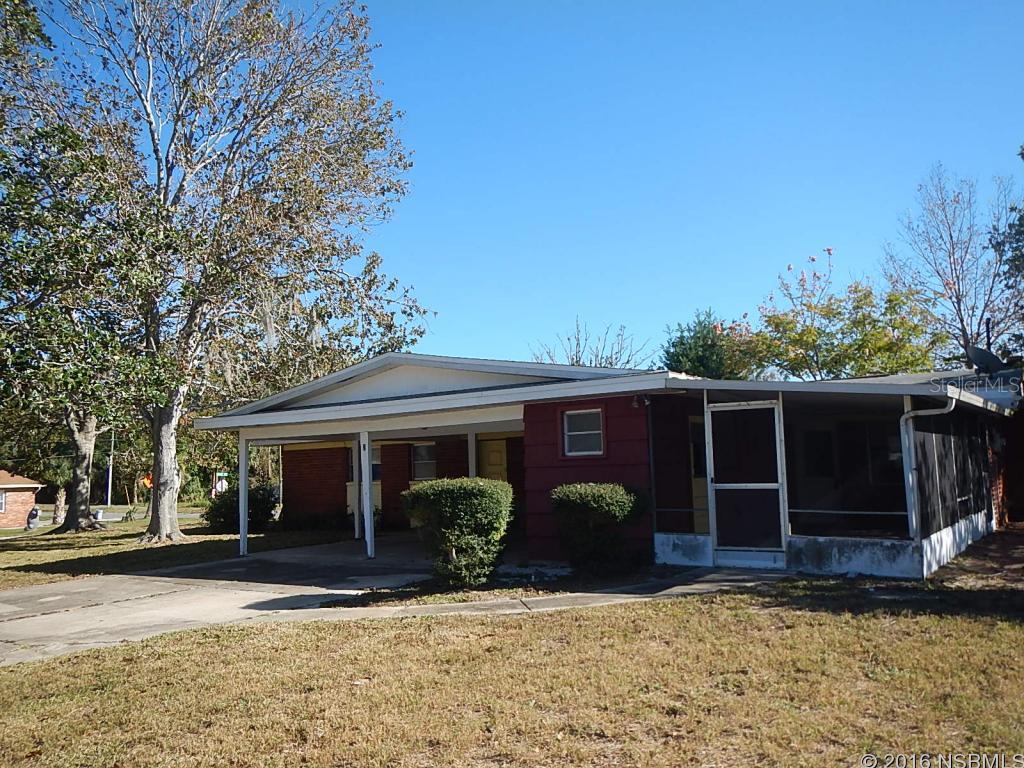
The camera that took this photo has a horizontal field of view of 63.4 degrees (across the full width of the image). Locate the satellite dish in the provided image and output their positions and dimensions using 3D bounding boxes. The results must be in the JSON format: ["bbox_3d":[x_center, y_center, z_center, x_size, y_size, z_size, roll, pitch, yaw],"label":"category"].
[{"bbox_3d":[8.478,-0.420,14.800,0.550,0.580,0.750,0,-6,-25],"label":"satellite dish"}]

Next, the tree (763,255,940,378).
[{"bbox_3d":[10.193,-0.226,24.672,6.000,7.279,5.600,-4,-6,22],"label":"tree"}]

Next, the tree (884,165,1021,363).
[{"bbox_3d":[14.543,-1.847,26.526,4.800,10.535,4.800,-5,-6,29],"label":"tree"}]

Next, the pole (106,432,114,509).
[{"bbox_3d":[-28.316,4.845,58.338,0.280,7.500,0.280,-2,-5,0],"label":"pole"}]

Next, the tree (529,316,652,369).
[{"bbox_3d":[2.762,0.862,27.722,4.200,6.182,4.200,-3,-5,6],"label":"tree"}]

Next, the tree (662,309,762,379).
[{"bbox_3d":[6.821,0.655,27.716,3.800,6.309,3.800,-3,-5,14],"label":"tree"}]

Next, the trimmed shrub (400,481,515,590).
[{"bbox_3d":[-0.724,1.972,11.000,1.420,1.420,1.350,-2,-5,-4],"label":"trimmed shrub"}]

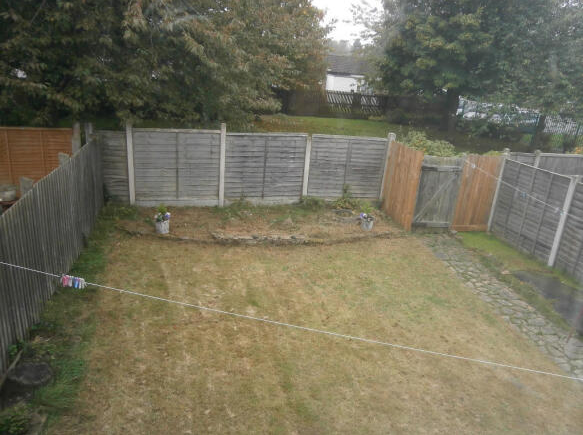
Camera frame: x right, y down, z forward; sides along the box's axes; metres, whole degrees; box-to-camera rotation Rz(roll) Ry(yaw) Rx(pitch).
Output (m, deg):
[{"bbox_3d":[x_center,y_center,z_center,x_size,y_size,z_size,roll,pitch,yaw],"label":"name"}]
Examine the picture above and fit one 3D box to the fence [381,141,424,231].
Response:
[{"bbox_3d":[2.456,-0.705,9.779,0.060,1.800,1.070,-5,20,-26],"label":"fence"}]

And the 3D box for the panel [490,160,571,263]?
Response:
[{"bbox_3d":[4.723,-0.162,8.804,0.060,1.690,1.800,0,18,-11],"label":"panel"}]

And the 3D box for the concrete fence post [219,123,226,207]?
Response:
[{"bbox_3d":[-1.516,-1.132,9.652,0.100,1.855,0.105,0,19,-11],"label":"concrete fence post"}]

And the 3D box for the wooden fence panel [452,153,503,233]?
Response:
[{"bbox_3d":[4.080,-0.503,9.605,0.910,1.720,0.060,0,18,-11],"label":"wooden fence panel"}]

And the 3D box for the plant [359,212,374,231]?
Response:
[{"bbox_3d":[1.588,0.095,9.309,0.250,0.350,0.250,0,18,-11],"label":"plant"}]

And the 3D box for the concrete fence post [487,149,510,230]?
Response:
[{"bbox_3d":[4.495,-0.582,9.512,0.105,1.850,0.105,0,19,-11],"label":"concrete fence post"}]

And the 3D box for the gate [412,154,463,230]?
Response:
[{"bbox_3d":[3.080,-0.523,9.253,0.890,1.530,0.060,0,19,-11],"label":"gate"}]

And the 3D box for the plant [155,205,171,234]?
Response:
[{"bbox_3d":[-2.387,0.047,8.113,0.260,0.490,0.260,0,19,-11],"label":"plant"}]

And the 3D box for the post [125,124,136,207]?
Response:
[{"bbox_3d":[-3.358,-1.091,9.158,0.110,1.780,0.110,0,18,-11],"label":"post"}]

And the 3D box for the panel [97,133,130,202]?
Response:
[{"bbox_3d":[-3.784,-1.087,9.237,0.700,1.500,0.045,0,19,-11],"label":"panel"}]

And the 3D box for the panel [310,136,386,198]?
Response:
[{"bbox_3d":[1.276,-1.118,10.018,1.800,1.420,0.060,0,18,-11],"label":"panel"}]

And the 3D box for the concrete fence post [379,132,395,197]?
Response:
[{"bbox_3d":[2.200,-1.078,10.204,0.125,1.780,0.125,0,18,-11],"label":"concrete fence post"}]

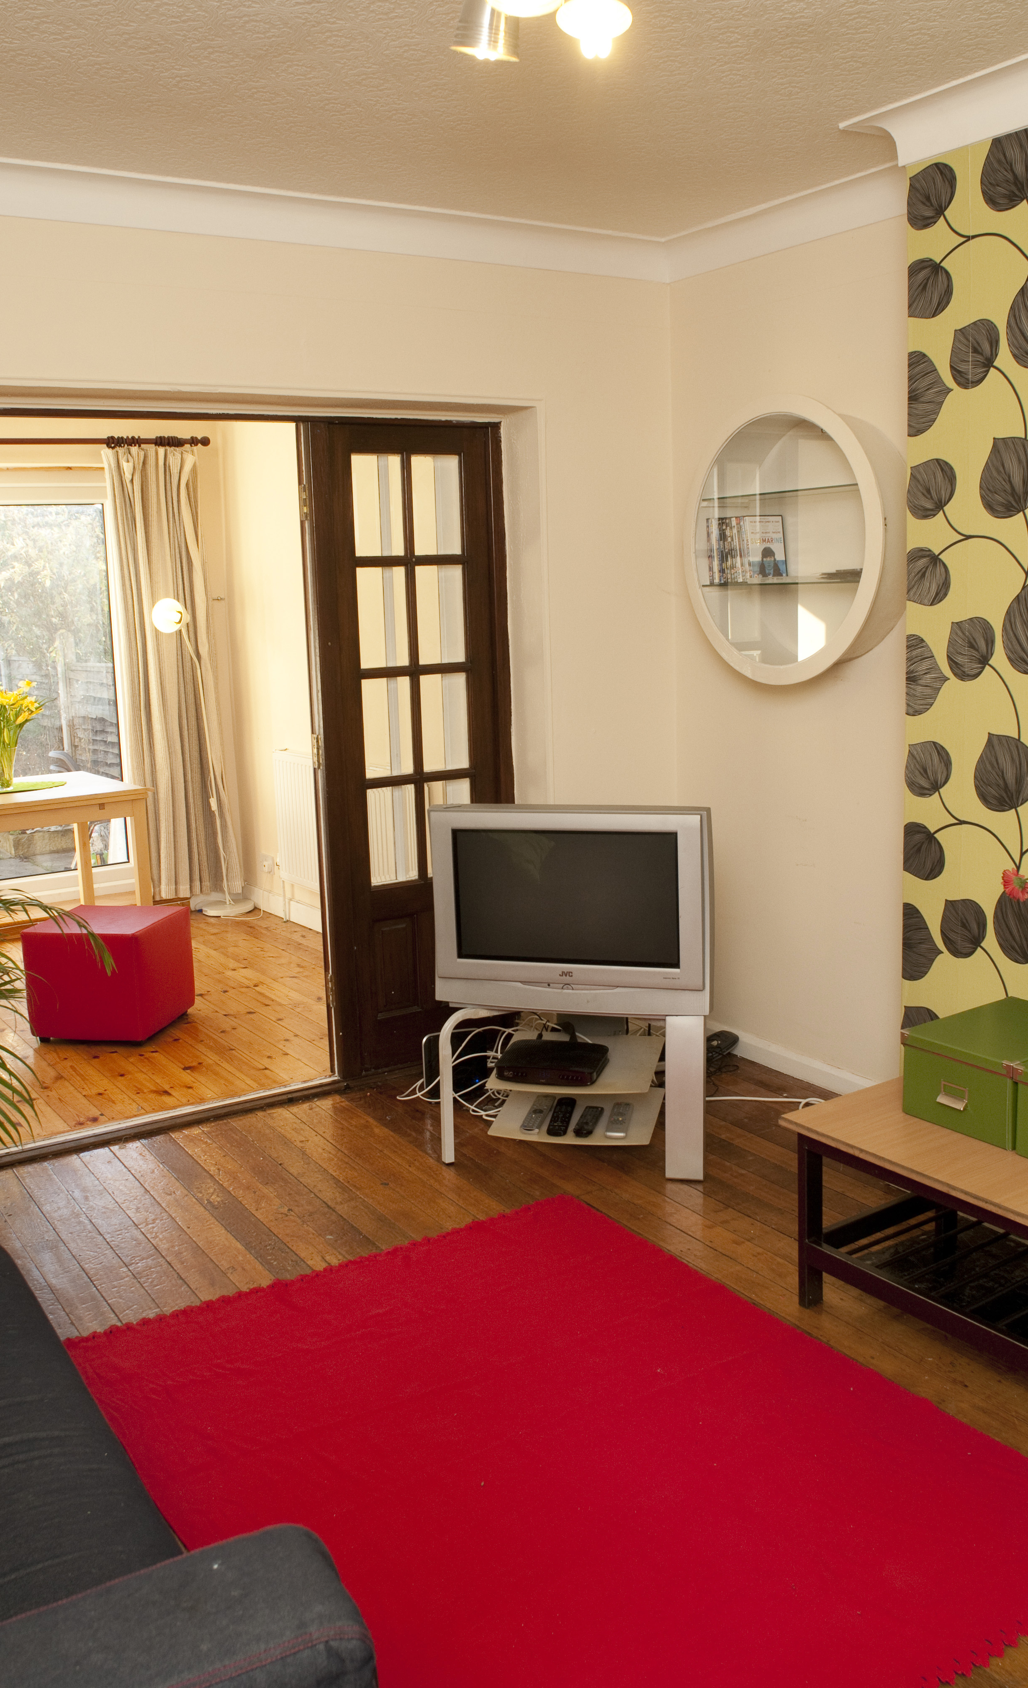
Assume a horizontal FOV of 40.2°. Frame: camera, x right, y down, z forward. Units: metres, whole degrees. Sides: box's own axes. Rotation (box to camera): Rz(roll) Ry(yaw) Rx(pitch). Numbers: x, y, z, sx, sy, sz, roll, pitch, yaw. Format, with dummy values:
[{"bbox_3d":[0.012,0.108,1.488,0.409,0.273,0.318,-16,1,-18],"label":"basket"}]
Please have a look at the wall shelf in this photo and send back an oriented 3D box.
[{"bbox_3d":[0.803,-0.832,3.890,0.205,0.775,0.775,-8,12,-31],"label":"wall shelf"}]

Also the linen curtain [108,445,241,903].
[{"bbox_3d":[-1.575,-0.769,6.487,0.480,2.060,0.150,-9,12,-31],"label":"linen curtain"}]

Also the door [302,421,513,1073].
[{"bbox_3d":[-0.302,-0.296,4.485,0.689,2.000,0.080,-9,12,-31],"label":"door"}]

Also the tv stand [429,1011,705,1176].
[{"bbox_3d":[0.204,0.606,3.842,0.690,0.430,0.460,0,11,15],"label":"tv stand"}]

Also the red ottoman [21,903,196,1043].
[{"bbox_3d":[-1.429,0.469,5.011,0.420,0.406,0.415,0,11,12],"label":"red ottoman"}]

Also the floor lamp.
[{"bbox_3d":[-1.480,-0.405,6.692,0.400,1.500,0.270,-8,12,-31],"label":"floor lamp"}]

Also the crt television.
[{"bbox_3d":[0.196,0.126,3.813,0.730,0.524,0.490,0,11,15],"label":"crt television"}]

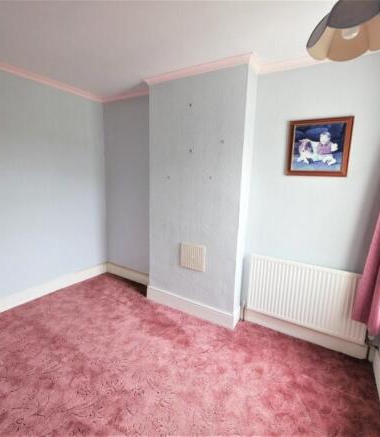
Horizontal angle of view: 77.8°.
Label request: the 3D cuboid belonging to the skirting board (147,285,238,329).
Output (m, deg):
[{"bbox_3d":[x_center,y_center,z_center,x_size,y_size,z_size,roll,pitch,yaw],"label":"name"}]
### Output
[{"bbox_3d":[-0.042,0.994,2.681,1.160,0.158,0.020,8,11,31],"label":"skirting board"}]

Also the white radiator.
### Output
[{"bbox_3d":[1.049,0.691,2.184,0.996,0.579,0.095,8,11,31],"label":"white radiator"}]

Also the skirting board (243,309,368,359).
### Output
[{"bbox_3d":[1.052,1.091,2.291,1.123,0.147,0.020,8,11,31],"label":"skirting board"}]

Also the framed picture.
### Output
[{"bbox_3d":[1.087,-0.601,2.016,0.476,0.470,0.026,8,11,31],"label":"framed picture"}]

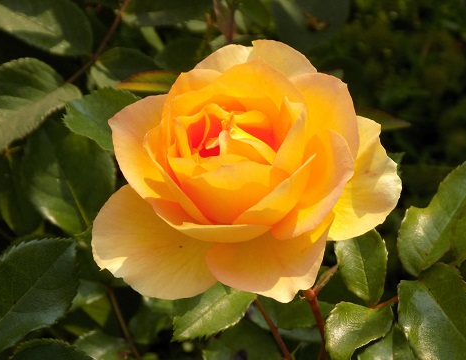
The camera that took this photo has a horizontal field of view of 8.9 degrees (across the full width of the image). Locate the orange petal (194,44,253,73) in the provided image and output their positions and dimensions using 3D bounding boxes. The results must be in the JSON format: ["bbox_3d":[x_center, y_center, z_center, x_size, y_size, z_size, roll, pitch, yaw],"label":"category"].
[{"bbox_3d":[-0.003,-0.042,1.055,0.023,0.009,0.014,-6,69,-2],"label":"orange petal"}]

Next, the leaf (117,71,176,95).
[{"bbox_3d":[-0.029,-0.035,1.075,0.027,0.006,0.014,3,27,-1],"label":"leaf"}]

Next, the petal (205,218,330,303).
[{"bbox_3d":[0.012,0.027,1.020,0.042,0.013,0.031,8,71,3],"label":"petal"}]

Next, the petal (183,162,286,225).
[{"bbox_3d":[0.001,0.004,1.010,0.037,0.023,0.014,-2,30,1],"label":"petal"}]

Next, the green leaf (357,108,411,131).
[{"bbox_3d":[0.054,-0.022,1.085,0.025,0.006,0.013,13,27,-7],"label":"green leaf"}]

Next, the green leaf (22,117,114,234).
[{"bbox_3d":[-0.060,-0.002,1.085,0.031,0.044,0.010,-23,-9,-11],"label":"green leaf"}]

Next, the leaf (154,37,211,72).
[{"bbox_3d":[-0.017,-0.045,1.100,0.025,0.008,0.017,0,60,0],"label":"leaf"}]

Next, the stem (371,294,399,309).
[{"bbox_3d":[0.053,0.042,1.045,0.011,0.002,0.002,-22,21,0],"label":"stem"}]

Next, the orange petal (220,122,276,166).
[{"bbox_3d":[0.005,-0.012,1.018,0.019,0.015,0.010,-8,34,-2],"label":"orange petal"}]

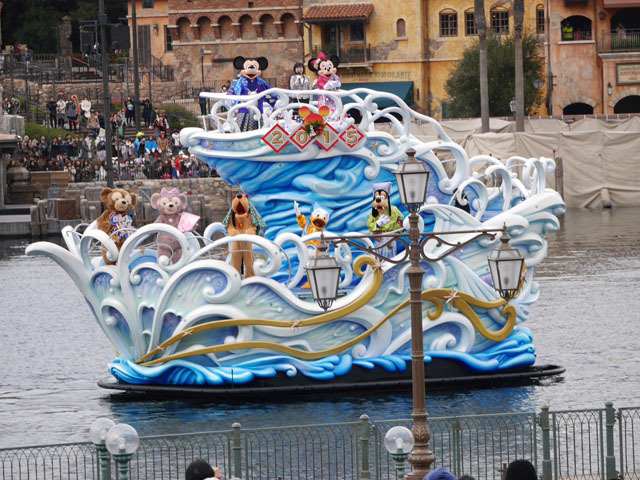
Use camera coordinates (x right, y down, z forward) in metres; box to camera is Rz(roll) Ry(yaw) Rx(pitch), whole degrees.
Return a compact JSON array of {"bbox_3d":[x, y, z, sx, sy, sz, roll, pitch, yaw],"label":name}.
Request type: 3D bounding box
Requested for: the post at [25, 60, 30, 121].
[{"bbox_3d":[-16.128,-8.174,210.000,0.200,3.446,0.200,-2,2,0],"label":"post"}]

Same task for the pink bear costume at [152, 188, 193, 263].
[{"bbox_3d":[-3.088,-0.224,79.200,0.850,1.696,0.650,-3,2,-7],"label":"pink bear costume"}]

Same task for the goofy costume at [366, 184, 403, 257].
[{"bbox_3d":[1.343,-0.134,78.700,0.780,2.110,0.620,-2,2,7],"label":"goofy costume"}]

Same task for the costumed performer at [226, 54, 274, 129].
[{"bbox_3d":[-1.424,-2.979,79.200,0.960,1.676,0.620,-3,2,-3],"label":"costumed performer"}]

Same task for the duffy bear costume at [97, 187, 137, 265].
[{"bbox_3d":[-4.248,-0.245,79.500,0.800,1.745,0.680,-3,2,-23],"label":"duffy bear costume"}]

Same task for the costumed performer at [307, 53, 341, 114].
[{"bbox_3d":[0.073,-3.046,79.200,0.700,1.707,0.600,-3,2,-17],"label":"costumed performer"}]

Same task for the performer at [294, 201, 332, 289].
[{"bbox_3d":[-0.133,0.107,77.800,0.770,1.810,0.620,-2,2,5],"label":"performer"}]

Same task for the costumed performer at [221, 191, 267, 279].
[{"bbox_3d":[-1.550,-0.062,78.200,0.880,1.829,0.650,-2,2,0],"label":"costumed performer"}]

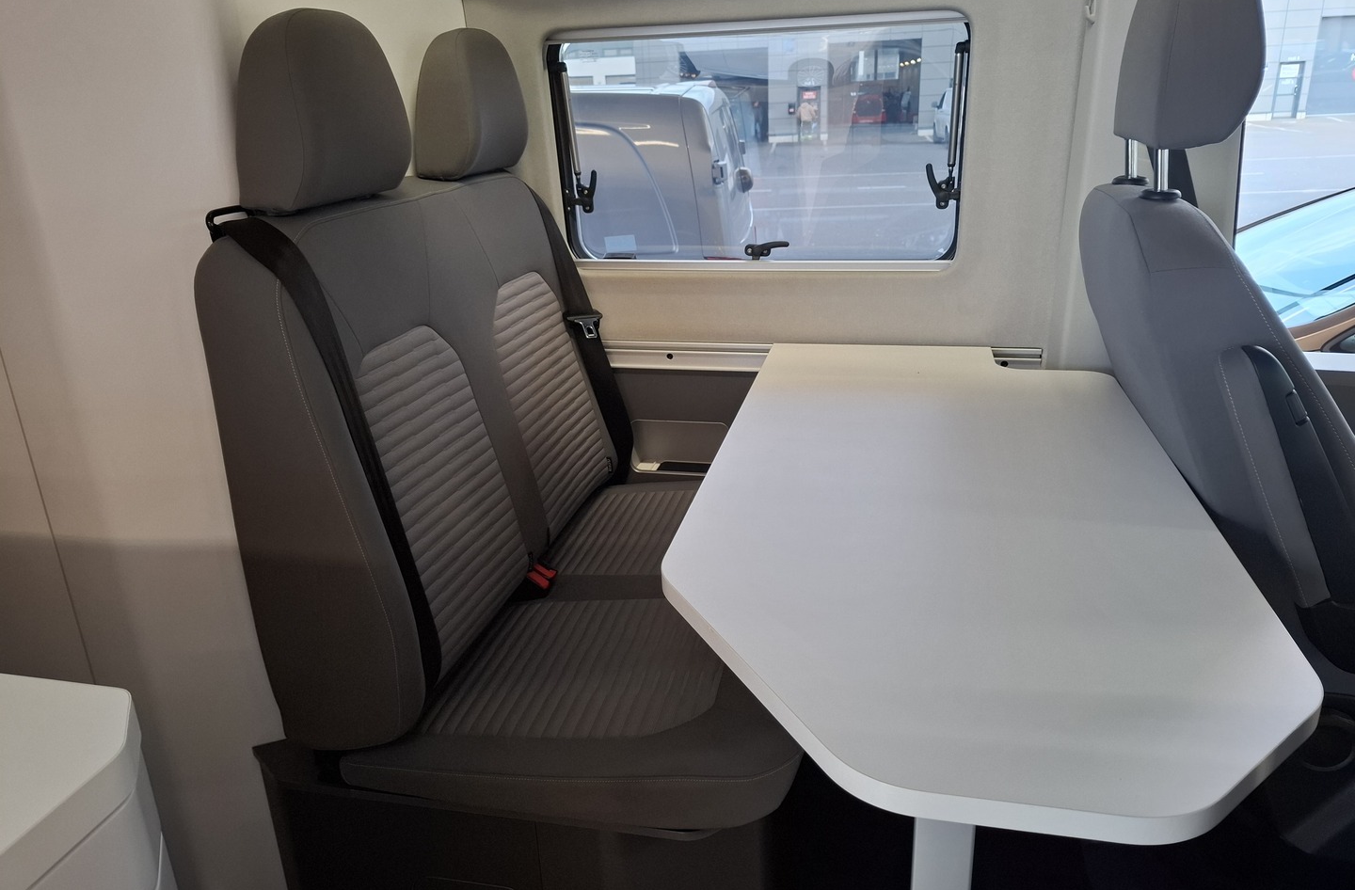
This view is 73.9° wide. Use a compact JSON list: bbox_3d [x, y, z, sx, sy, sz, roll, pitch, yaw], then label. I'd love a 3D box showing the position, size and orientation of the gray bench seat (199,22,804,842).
[{"bbox_3d":[-0.127,-0.132,1.311,0.706,0.914,0.823,2,20,12],"label":"gray bench seat"}]

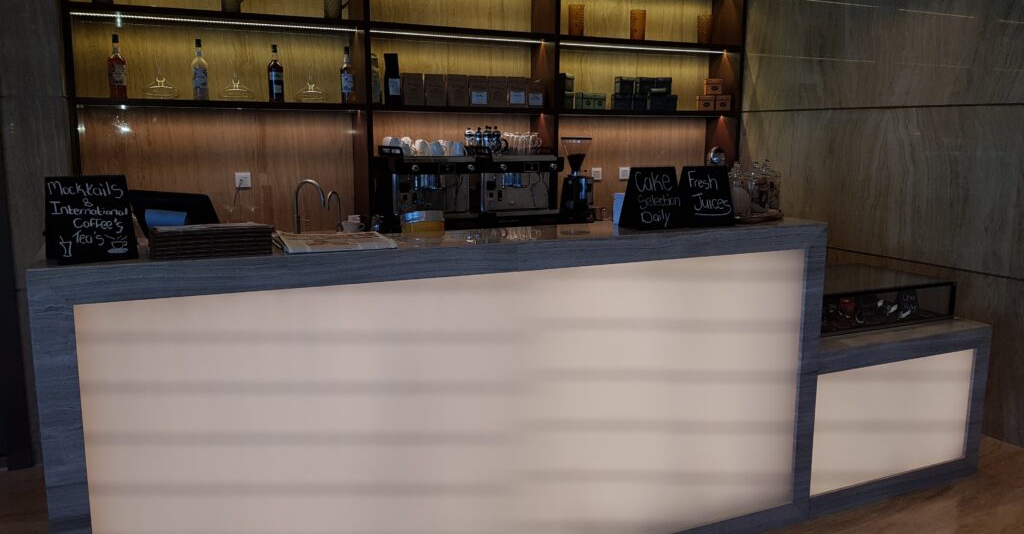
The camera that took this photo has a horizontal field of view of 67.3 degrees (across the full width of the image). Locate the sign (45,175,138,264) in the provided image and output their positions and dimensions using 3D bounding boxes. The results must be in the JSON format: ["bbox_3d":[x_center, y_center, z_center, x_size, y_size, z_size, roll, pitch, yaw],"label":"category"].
[{"bbox_3d":[-1.071,-0.124,1.950,0.182,0.209,0.126,-8,13,-40],"label":"sign"}]

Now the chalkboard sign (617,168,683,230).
[{"bbox_3d":[0.485,-0.238,2.654,0.188,0.209,0.123,-5,11,-27],"label":"chalkboard sign"}]

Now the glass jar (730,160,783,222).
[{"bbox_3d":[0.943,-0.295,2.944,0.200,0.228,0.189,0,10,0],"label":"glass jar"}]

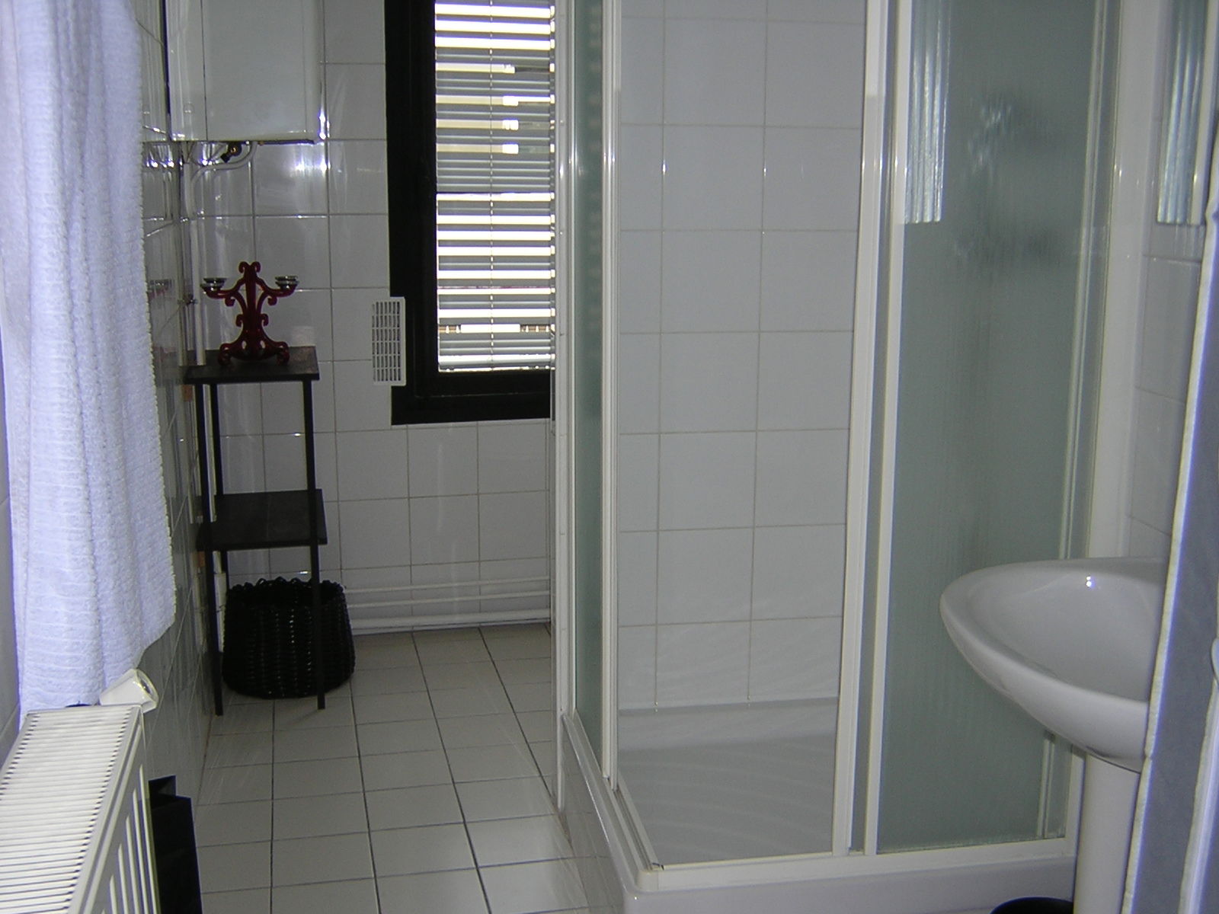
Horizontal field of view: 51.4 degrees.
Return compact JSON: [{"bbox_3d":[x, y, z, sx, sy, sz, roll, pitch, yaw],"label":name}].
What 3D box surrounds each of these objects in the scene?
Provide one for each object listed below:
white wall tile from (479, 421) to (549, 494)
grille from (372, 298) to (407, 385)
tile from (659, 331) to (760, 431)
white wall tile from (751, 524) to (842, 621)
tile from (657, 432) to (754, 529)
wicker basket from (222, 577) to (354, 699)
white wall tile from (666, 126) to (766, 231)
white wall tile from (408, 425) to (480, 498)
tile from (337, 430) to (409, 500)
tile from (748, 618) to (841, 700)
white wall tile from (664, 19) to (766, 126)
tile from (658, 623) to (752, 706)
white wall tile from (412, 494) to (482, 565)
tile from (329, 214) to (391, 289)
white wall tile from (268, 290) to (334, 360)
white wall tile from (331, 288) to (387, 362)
[{"bbox_3d":[-0.280,0.007,3.672,0.200,0.200,0.010,-2,12,-13],"label":"white wall tile"},{"bbox_3d":[-0.618,-0.322,3.533,0.105,0.245,0.015,-3,12,-14],"label":"grille"},{"bbox_3d":[0.200,-0.149,2.536,0.200,0.200,0.010,-1,12,-9],"label":"tile"},{"bbox_3d":[0.398,0.238,2.662,0.200,0.200,0.010,-2,10,-13],"label":"white wall tile"},{"bbox_3d":[0.200,0.048,2.581,0.200,0.200,0.010,-2,10,-13],"label":"tile"},{"bbox_3d":[-0.850,0.473,3.355,0.352,0.214,0.352,-3,12,-14],"label":"wicker basket"},{"bbox_3d":[0.203,-0.543,2.477,0.200,0.200,0.010,-2,10,-13],"label":"white wall tile"},{"bbox_3d":[-0.477,0.015,3.641,0.200,0.200,0.010,-3,12,-14],"label":"white wall tile"},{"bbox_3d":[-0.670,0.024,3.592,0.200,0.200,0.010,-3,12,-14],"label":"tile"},{"bbox_3d":[0.394,0.425,2.687,0.200,0.180,0.010,-1,12,-9],"label":"tile"},{"bbox_3d":[0.201,-0.728,2.401,0.200,0.200,0.010,-2,12,-13],"label":"white wall tile"},{"bbox_3d":[0.198,0.429,2.648,0.200,0.174,0.010,-2,10,-13],"label":"tile"},{"bbox_3d":[-0.475,0.211,3.665,0.200,0.200,0.010,-2,12,-13],"label":"white wall tile"},{"bbox_3d":[-0.674,-0.560,3.457,0.172,0.200,0.010,-2,12,-13],"label":"tile"},{"bbox_3d":[-0.855,-0.358,3.454,0.200,0.200,0.010,-2,12,-13],"label":"white wall tile"},{"bbox_3d":[-0.678,-0.366,3.496,0.168,0.200,0.010,-2,12,-13],"label":"white wall tile"}]

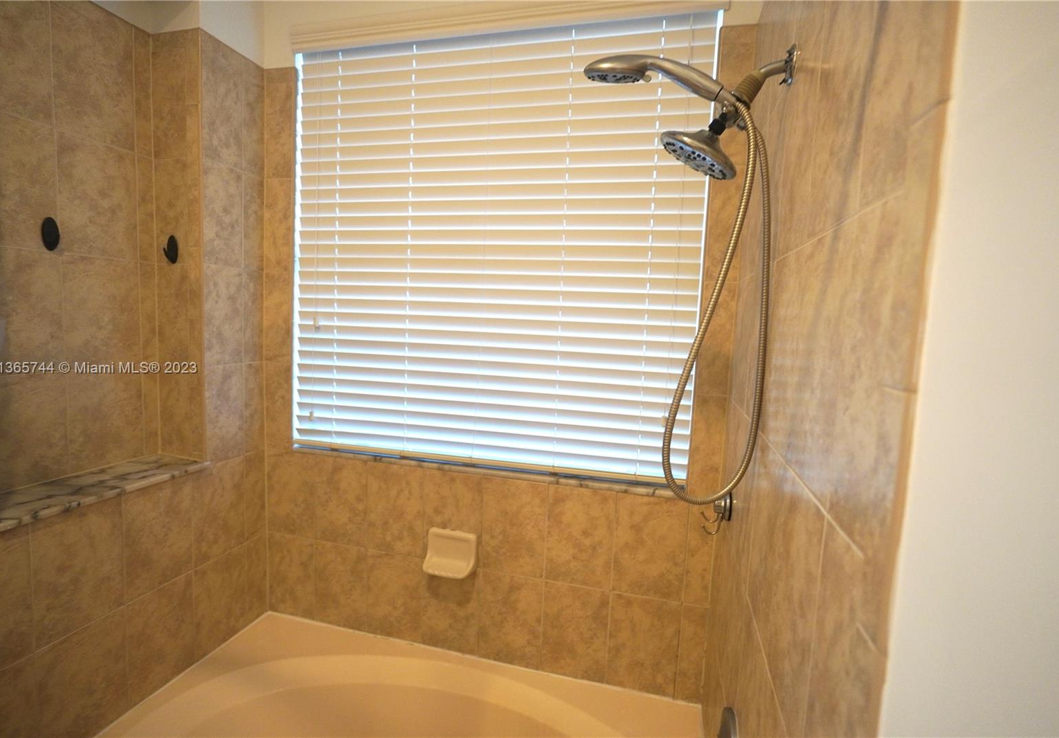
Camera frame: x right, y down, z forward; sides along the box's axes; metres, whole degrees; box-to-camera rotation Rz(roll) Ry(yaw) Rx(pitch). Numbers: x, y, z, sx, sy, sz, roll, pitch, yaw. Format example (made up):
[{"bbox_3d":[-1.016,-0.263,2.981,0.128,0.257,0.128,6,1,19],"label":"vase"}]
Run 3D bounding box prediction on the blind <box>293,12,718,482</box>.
[{"bbox_3d":[-0.156,-0.338,1.498,1.275,1.255,0.050,4,6,15],"label":"blind"}]

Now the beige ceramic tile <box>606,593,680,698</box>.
[{"bbox_3d":[0.340,0.824,1.472,0.201,0.298,0.010,4,5,14],"label":"beige ceramic tile"}]

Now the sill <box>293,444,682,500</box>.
[{"bbox_3d":[-0.185,0.309,1.574,1.290,0.026,0.090,4,6,15],"label":"sill"}]

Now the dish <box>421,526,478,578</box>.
[{"bbox_3d":[-0.256,0.583,1.560,0.160,0.128,0.074,4,5,14],"label":"dish"}]

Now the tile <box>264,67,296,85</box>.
[{"bbox_3d":[-0.809,-0.949,1.594,0.121,0.044,0.010,4,6,15],"label":"tile"}]

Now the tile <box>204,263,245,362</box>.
[{"bbox_3d":[-0.961,-0.167,1.544,0.010,0.308,0.145,4,5,14],"label":"tile"}]

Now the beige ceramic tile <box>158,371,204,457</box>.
[{"bbox_3d":[-1.089,0.135,1.545,0.188,0.279,0.010,4,6,15],"label":"beige ceramic tile"}]

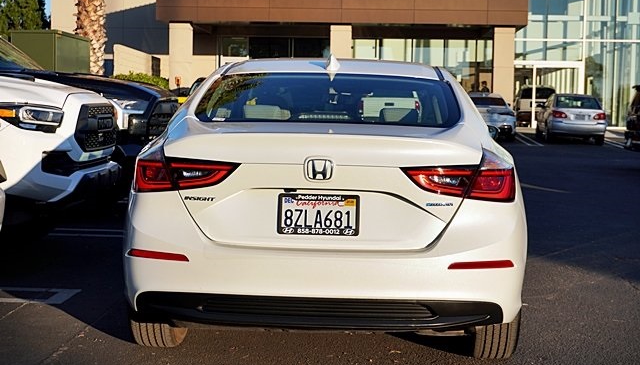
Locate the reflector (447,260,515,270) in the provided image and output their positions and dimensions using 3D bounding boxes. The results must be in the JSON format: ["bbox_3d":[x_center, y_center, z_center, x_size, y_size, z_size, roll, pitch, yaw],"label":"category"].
[{"bbox_3d":[0.622,0.314,3.888,0.290,0.034,0.045,-1,5,-22],"label":"reflector"}]

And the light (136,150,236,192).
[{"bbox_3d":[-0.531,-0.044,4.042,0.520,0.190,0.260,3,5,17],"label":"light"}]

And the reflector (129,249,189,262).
[{"bbox_3d":[-0.632,0.284,3.947,0.290,0.034,0.045,4,5,28],"label":"reflector"}]

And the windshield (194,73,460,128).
[{"bbox_3d":[0.052,-0.404,4.763,1.200,0.280,0.820,1,5,3],"label":"windshield"}]

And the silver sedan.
[{"bbox_3d":[7.669,-1.909,31.040,1.700,1.470,4.530,2,5,6],"label":"silver sedan"}]

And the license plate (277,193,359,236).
[{"bbox_3d":[-0.005,0.122,3.823,0.311,0.160,0.020,1,5,3],"label":"license plate"}]

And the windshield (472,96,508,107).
[{"bbox_3d":[5.066,-2.420,30.797,1.300,0.330,0.650,2,5,7],"label":"windshield"}]

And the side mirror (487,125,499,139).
[{"bbox_3d":[1.075,-0.303,6.628,0.210,0.150,0.150,1,5,3],"label":"side mirror"}]

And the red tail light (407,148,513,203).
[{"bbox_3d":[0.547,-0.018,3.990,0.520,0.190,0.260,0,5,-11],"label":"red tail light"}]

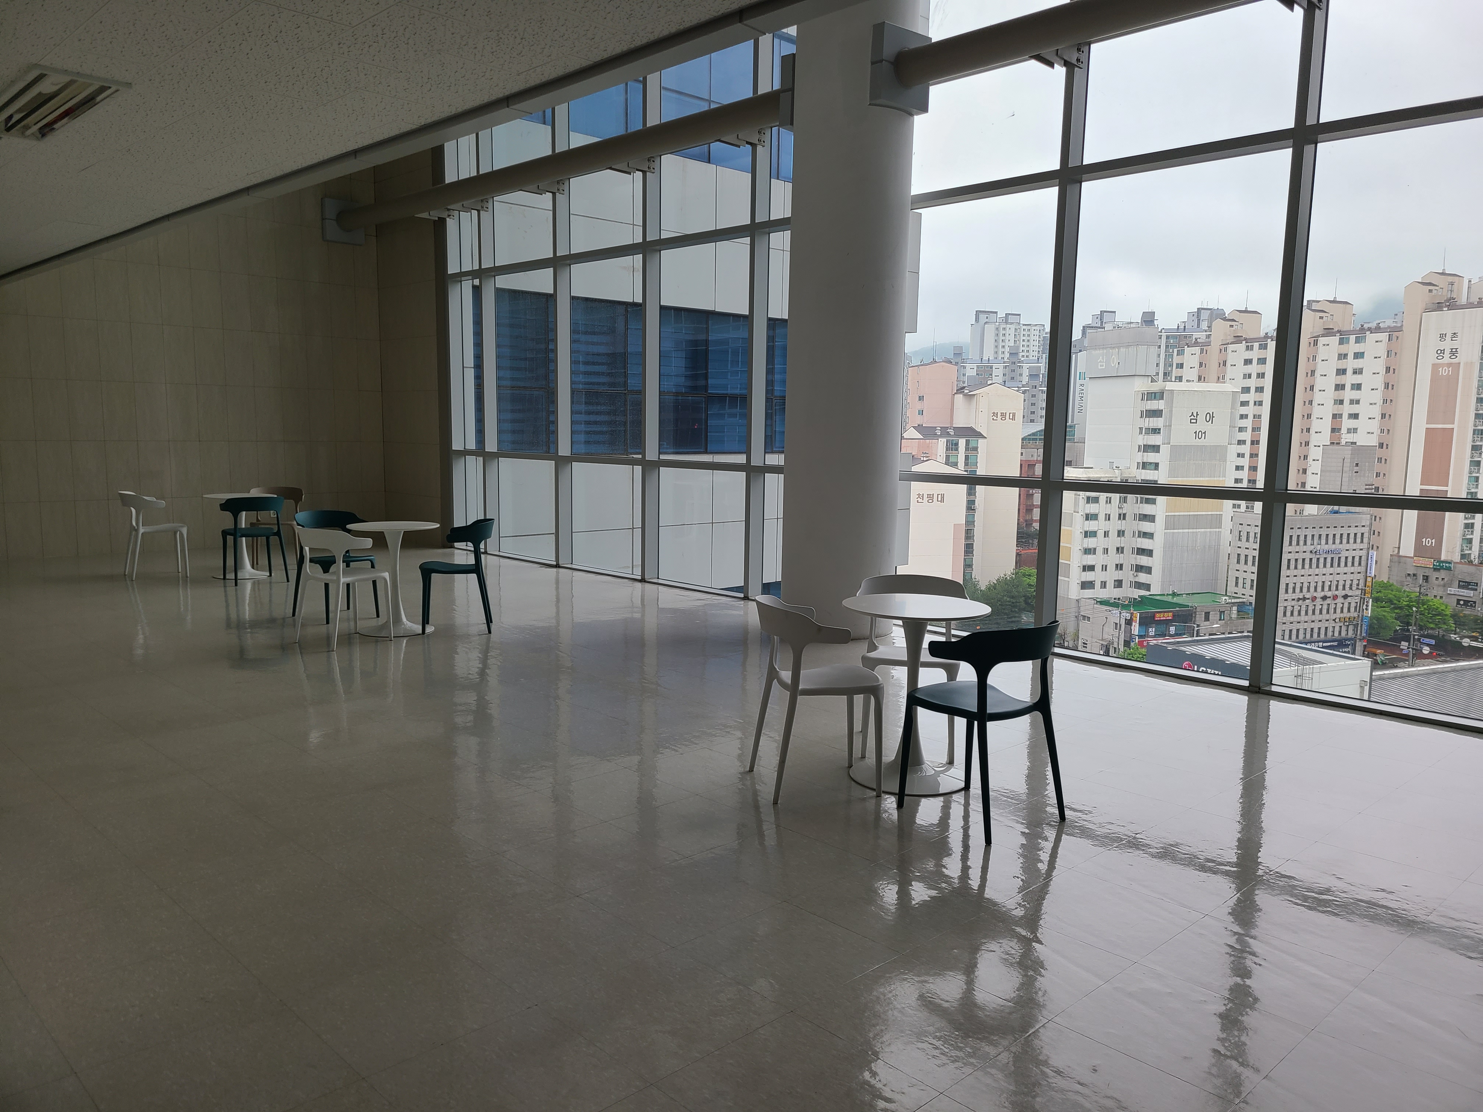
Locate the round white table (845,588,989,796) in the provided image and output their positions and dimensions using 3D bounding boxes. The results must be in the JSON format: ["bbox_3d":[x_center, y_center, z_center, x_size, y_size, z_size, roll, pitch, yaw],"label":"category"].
[{"bbox_3d":[0.707,0.558,4.580,0.600,0.720,0.600,1,7,0],"label":"round white table"}]

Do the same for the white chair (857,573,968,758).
[{"bbox_3d":[0.753,0.492,4.996,0.510,0.752,0.500,2,7,7],"label":"white chair"}]

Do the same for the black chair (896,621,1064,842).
[{"bbox_3d":[0.899,0.600,4.130,0.510,0.752,0.500,-4,9,-38],"label":"black chair"}]

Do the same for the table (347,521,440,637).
[{"bbox_3d":[-2.330,0.149,7.497,0.600,0.720,0.600,1,7,0],"label":"table"}]

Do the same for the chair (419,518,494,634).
[{"bbox_3d":[-1.932,0.128,7.598,0.500,0.752,0.510,0,7,-12],"label":"chair"}]

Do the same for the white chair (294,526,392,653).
[{"bbox_3d":[-2.536,0.175,7.114,0.510,0.752,0.500,6,9,36],"label":"white chair"}]

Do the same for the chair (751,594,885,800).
[{"bbox_3d":[0.302,0.549,4.455,0.500,0.752,0.510,0,7,-13],"label":"chair"}]

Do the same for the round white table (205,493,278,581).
[{"bbox_3d":[-4.411,-0.173,9.840,0.600,0.720,0.600,1,7,0],"label":"round white table"}]

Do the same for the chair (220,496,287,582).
[{"bbox_3d":[-4.193,-0.154,9.581,0.510,0.752,0.500,-5,9,-39],"label":"chair"}]

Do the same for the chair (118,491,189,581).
[{"bbox_3d":[-5.120,-0.190,9.737,0.500,0.752,0.510,-4,9,-37],"label":"chair"}]

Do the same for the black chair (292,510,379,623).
[{"bbox_3d":[-2.893,0.067,7.954,0.500,0.752,0.510,7,9,40],"label":"black chair"}]

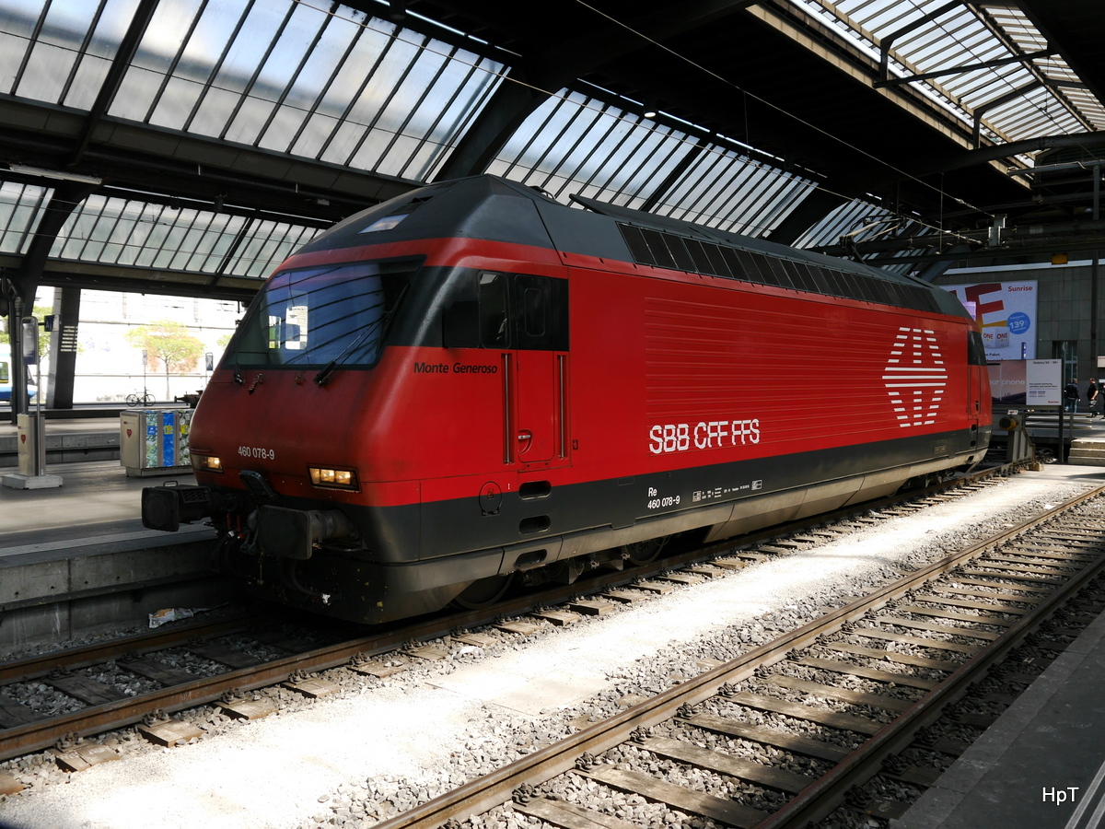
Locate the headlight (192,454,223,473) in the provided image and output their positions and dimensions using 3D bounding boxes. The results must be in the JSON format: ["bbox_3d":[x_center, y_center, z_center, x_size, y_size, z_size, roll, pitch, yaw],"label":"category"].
[{"bbox_3d":[-3.137,0.451,8.779,0.550,0.165,0.110,2,3,39],"label":"headlight"}]

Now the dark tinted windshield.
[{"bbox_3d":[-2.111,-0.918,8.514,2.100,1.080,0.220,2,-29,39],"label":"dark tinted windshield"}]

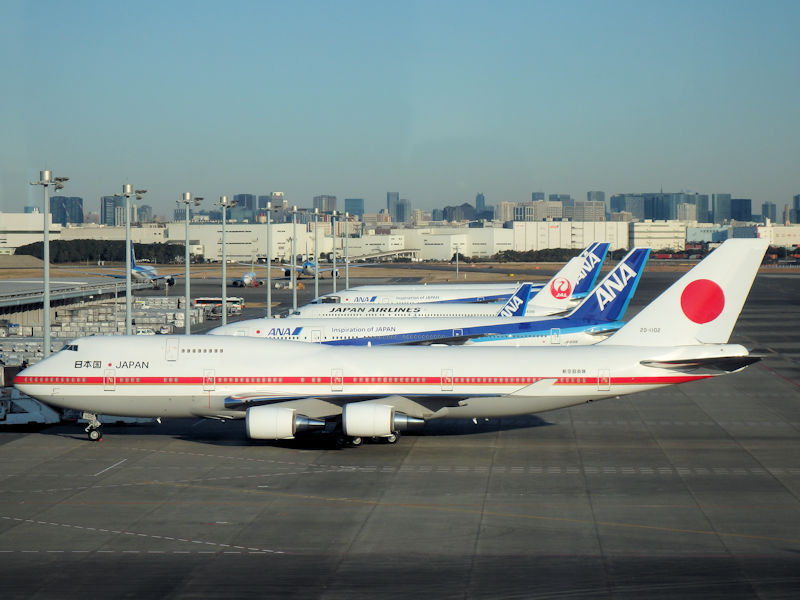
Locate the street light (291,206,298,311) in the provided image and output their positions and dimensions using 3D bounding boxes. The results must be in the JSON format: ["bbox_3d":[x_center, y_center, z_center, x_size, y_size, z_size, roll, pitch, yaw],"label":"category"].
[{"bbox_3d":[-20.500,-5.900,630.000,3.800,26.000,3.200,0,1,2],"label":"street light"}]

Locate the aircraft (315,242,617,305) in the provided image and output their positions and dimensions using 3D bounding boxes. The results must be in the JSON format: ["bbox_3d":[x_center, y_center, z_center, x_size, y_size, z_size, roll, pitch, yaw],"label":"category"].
[{"bbox_3d":[11.700,-2.500,647.000,63.500,18.200,60.700,0,1,2],"label":"aircraft"}]

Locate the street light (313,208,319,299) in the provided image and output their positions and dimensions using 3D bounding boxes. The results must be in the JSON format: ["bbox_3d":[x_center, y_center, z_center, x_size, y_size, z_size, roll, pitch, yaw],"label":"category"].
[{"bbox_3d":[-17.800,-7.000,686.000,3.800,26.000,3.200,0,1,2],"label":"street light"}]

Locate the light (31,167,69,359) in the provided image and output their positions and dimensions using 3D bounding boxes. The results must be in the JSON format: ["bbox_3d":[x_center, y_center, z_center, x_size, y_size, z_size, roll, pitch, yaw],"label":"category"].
[{"bbox_3d":[-36.600,-0.430,328.000,4.000,26.000,3.200,0,1,2],"label":"light"}]

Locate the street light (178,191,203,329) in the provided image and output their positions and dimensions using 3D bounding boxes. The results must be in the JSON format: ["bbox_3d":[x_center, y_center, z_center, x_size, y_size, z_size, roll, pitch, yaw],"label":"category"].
[{"bbox_3d":[-30.900,-2.800,463.000,4.000,26.000,3.200,0,1,2],"label":"street light"}]

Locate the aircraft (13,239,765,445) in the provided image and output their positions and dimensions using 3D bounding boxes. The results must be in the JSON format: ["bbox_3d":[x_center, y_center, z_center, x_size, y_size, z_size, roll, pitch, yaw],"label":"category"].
[{"bbox_3d":[-0.970,3.870,293.500,70.600,19.300,64.500,0,1,2],"label":"aircraft"}]

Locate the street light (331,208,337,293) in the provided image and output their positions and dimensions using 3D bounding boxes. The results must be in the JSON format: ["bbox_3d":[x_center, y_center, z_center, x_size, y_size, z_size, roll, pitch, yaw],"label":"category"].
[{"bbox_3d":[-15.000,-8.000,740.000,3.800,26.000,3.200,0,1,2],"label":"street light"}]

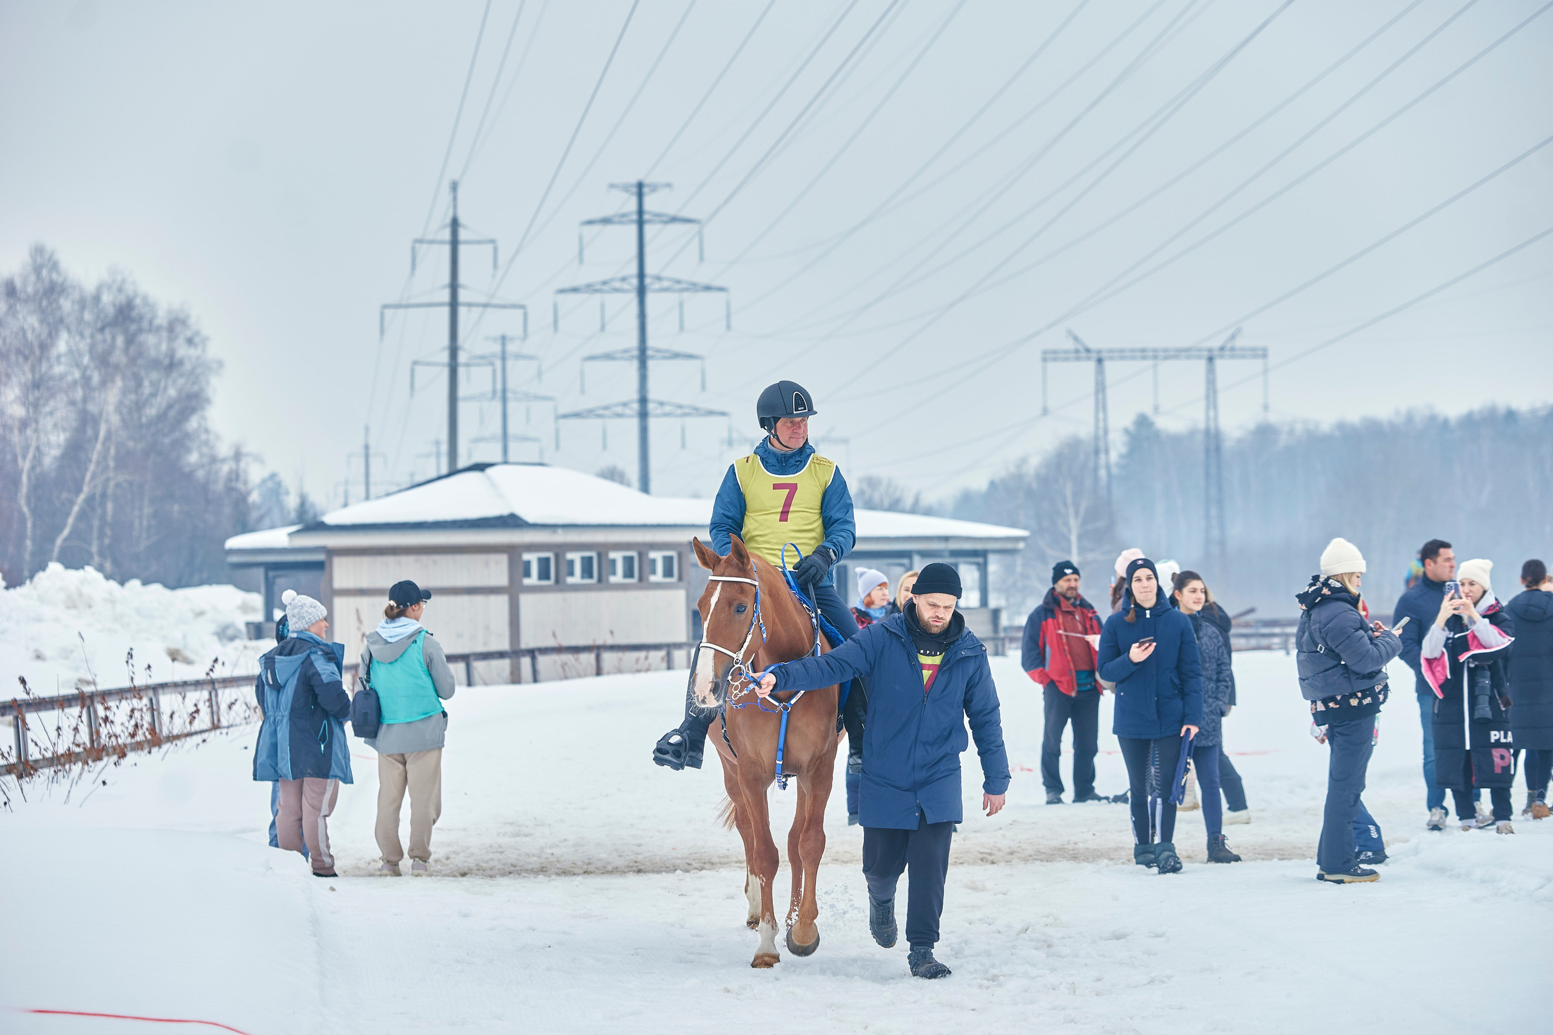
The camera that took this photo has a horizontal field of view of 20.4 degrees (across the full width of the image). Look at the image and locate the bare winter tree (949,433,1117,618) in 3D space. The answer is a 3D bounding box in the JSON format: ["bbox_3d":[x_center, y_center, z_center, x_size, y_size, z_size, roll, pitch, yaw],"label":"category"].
[{"bbox_3d":[17.215,0.762,284.927,10.500,12.500,10.500,-1,-1,0],"label":"bare winter tree"}]

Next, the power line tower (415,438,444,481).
[{"bbox_3d":[-53.814,2.239,689.827,10.500,29.500,1.400,-1,-1,-6],"label":"power line tower"}]

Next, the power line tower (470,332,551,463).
[{"bbox_3d":[-28.371,-4.876,454.830,10.500,29.000,1.400,-1,-1,-6],"label":"power line tower"}]

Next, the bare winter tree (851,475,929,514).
[{"bbox_3d":[8.223,1.306,309.949,6.000,8.800,6.000,-1,-1,0],"label":"bare winter tree"}]

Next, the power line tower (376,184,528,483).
[{"bbox_3d":[-15.715,-5.536,211.871,7.200,22.000,0.700,-1,-1,-6],"label":"power line tower"}]

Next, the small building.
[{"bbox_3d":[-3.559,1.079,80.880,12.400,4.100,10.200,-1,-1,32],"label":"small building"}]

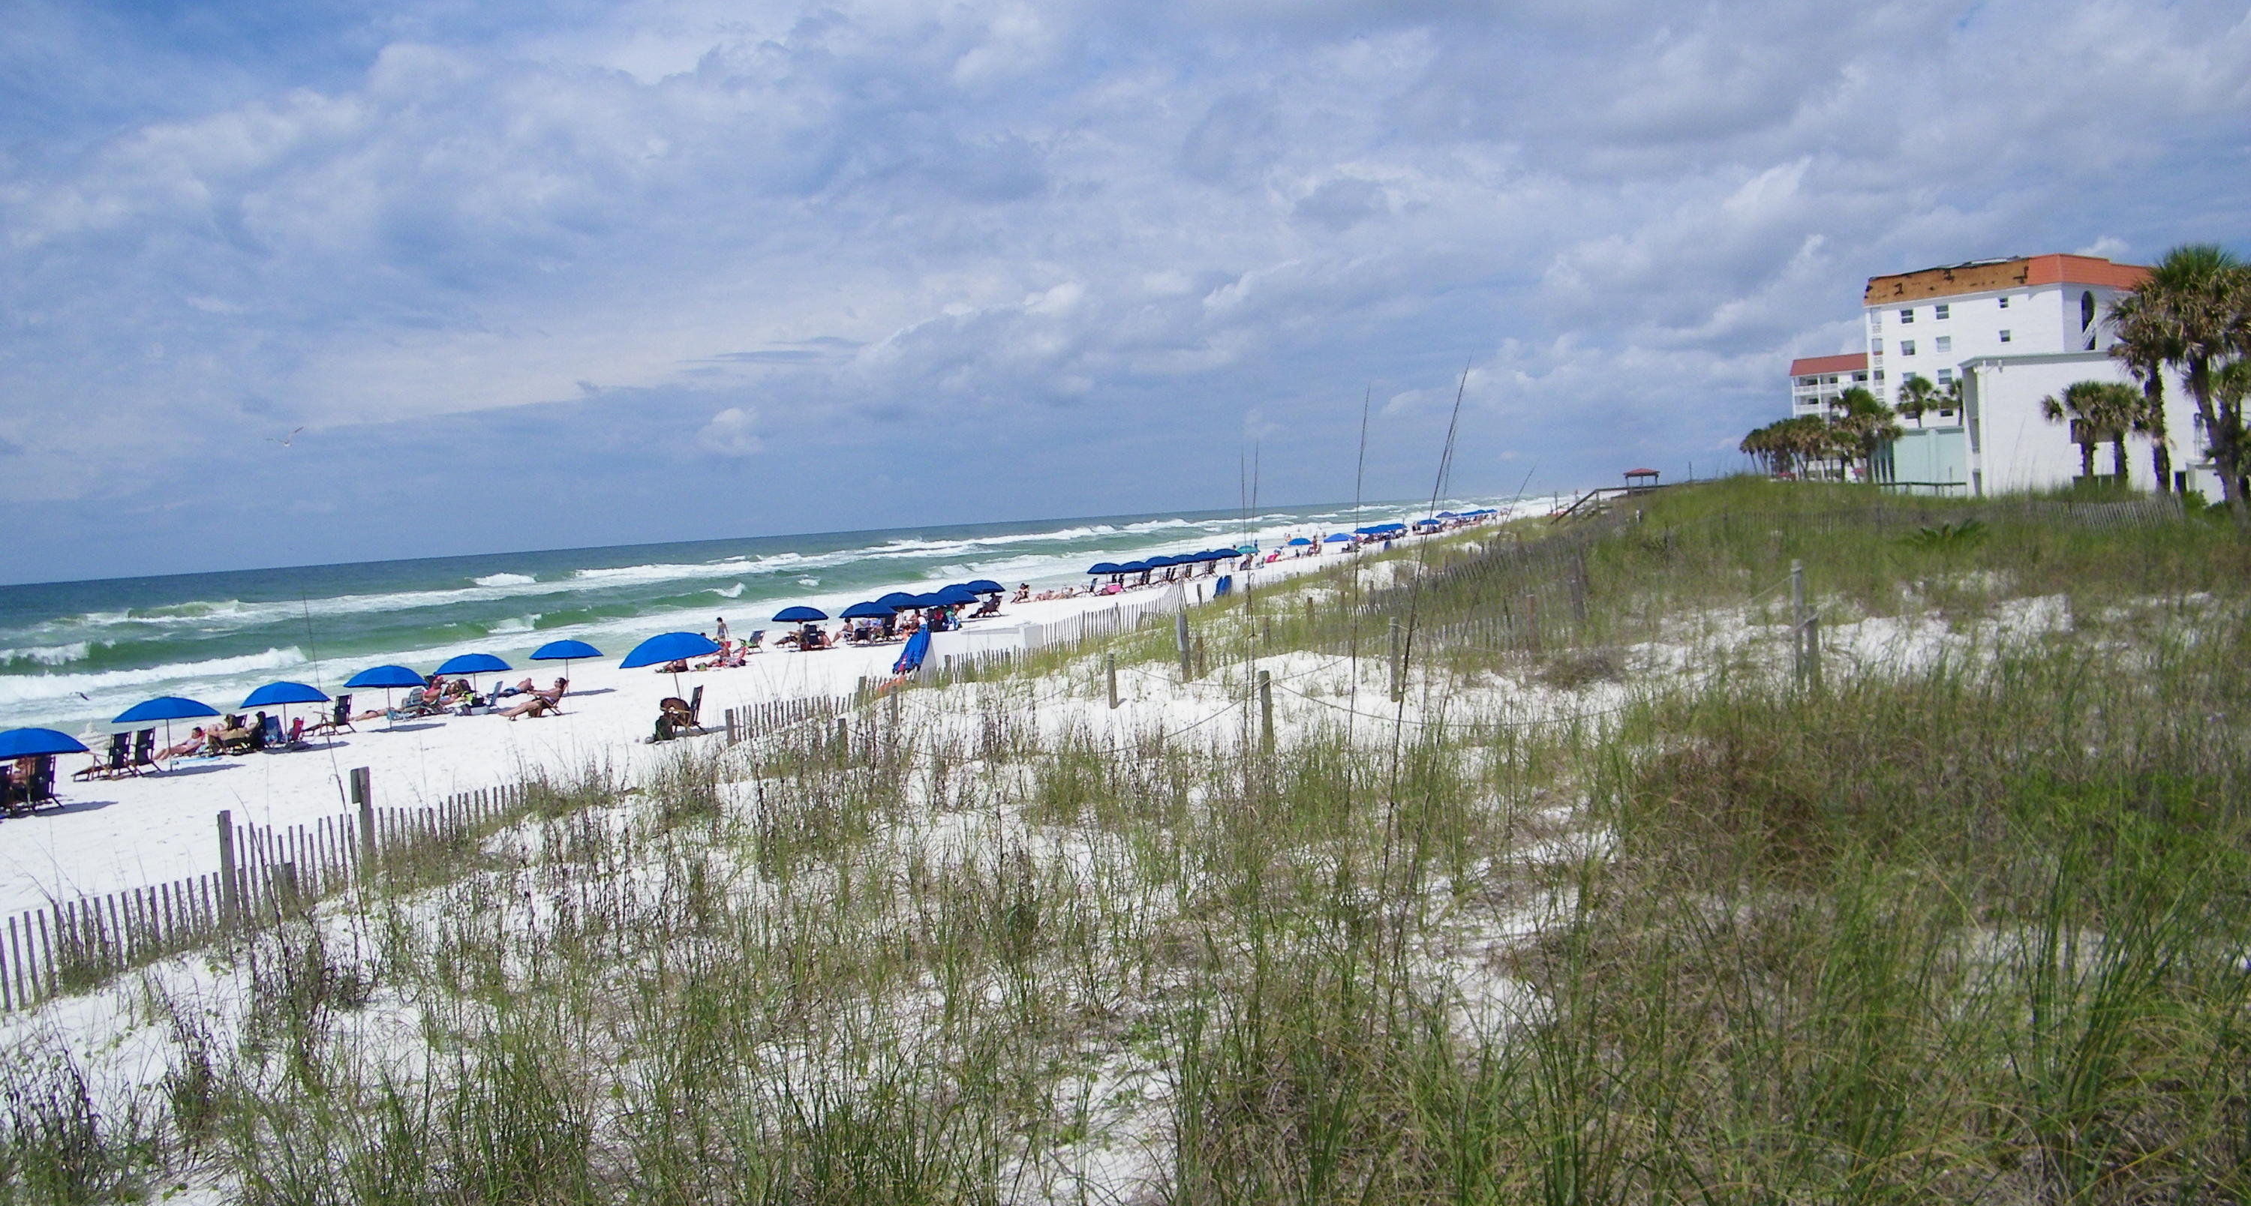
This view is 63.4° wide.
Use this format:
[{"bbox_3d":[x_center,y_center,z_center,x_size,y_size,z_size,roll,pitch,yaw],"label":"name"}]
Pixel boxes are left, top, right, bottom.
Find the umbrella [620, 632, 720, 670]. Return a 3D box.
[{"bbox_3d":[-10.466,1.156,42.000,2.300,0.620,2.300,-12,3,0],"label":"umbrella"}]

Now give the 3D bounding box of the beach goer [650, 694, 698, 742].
[{"bbox_3d":[-9.308,2.380,37.500,0.850,0.920,0.550,-3,3,9],"label":"beach goer"}]

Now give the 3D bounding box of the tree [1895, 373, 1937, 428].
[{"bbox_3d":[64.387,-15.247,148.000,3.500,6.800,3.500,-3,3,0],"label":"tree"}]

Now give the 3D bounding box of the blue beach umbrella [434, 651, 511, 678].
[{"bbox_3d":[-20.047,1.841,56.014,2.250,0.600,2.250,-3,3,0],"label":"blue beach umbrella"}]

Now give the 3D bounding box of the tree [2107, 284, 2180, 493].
[{"bbox_3d":[40.586,-8.299,72.000,3.500,8.900,3.500,-3,3,0],"label":"tree"}]

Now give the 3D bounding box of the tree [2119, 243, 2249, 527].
[{"bbox_3d":[36.754,-7.558,63.000,4.200,9.500,4.200,-3,3,0],"label":"tree"}]

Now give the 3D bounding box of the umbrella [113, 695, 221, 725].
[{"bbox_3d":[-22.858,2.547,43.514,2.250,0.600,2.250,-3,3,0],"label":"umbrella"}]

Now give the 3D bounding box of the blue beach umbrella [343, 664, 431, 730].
[{"bbox_3d":[-20.608,2.646,51.043,2.250,1.800,2.250,-3,3,0],"label":"blue beach umbrella"}]

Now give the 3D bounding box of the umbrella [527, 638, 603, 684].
[{"bbox_3d":[-18.282,2.058,59.540,2.250,1.650,2.250,-3,3,0],"label":"umbrella"}]

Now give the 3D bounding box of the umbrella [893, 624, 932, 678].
[{"bbox_3d":[-6.337,1.382,54.000,0.800,1.750,0.800,19,3,0],"label":"umbrella"}]

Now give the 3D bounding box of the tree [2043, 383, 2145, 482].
[{"bbox_3d":[46.801,-7.948,88.000,4.500,5.600,4.500,-3,3,0],"label":"tree"}]

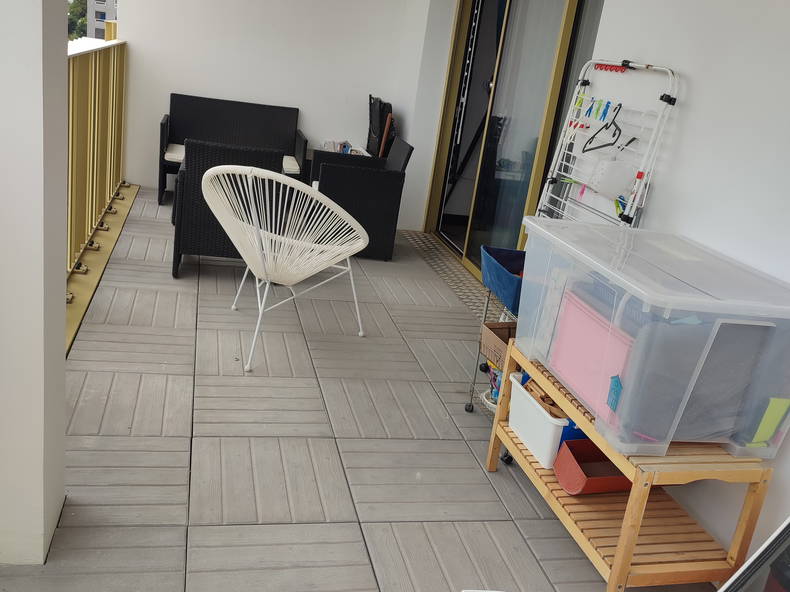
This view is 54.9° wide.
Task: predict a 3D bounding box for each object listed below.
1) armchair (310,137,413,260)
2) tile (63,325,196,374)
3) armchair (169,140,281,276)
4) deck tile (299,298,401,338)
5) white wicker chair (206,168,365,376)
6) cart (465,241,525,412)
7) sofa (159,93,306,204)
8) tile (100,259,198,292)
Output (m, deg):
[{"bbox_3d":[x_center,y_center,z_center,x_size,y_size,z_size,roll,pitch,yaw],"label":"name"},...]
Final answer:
[{"bbox_3d":[-0.271,-0.704,5.194,0.610,0.765,0.560,3,19,-15],"label":"armchair"},{"bbox_3d":[-1.109,0.237,3.254,0.500,0.030,0.500,3,19,-15],"label":"tile"},{"bbox_3d":[-0.942,-0.517,4.329,0.550,0.765,0.610,3,19,-15],"label":"armchair"},{"bbox_3d":[-0.255,0.126,3.967,0.500,0.030,0.500,3,19,-15],"label":"deck tile"},{"bbox_3d":[-0.487,-0.199,3.438,0.743,0.846,0.805,13,19,15],"label":"white wicker chair"},{"bbox_3d":[0.488,0.220,2.860,0.300,0.685,0.475,3,19,-15],"label":"cart"},{"bbox_3d":[-1.277,-1.109,5.975,1.060,0.765,0.635,3,19,-15],"label":"sofa"},{"bbox_3d":[-1.331,-0.098,4.170,0.500,0.030,0.500,3,19,-15],"label":"tile"}]

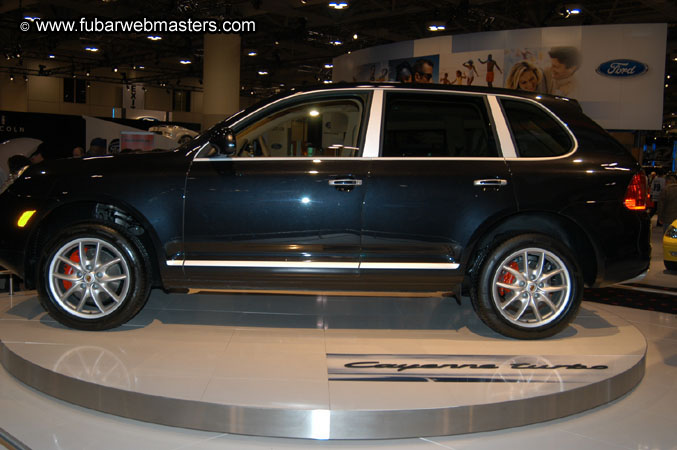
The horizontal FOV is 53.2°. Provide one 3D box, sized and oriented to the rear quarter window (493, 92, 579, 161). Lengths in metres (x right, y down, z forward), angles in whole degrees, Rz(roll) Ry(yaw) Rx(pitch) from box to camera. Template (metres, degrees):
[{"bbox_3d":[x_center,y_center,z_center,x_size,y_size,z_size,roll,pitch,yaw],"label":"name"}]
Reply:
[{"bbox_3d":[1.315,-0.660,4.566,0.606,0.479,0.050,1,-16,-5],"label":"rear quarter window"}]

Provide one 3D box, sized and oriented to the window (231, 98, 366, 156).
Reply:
[{"bbox_3d":[-0.255,-0.640,4.459,0.851,0.434,0.050,1,-16,-2],"label":"window"}]

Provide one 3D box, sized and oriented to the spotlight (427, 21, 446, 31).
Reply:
[{"bbox_3d":[4.142,-8.410,28.581,0.800,0.360,0.650,2,4,0],"label":"spotlight"}]

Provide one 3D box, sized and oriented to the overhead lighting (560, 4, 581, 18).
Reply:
[{"bbox_3d":[8.822,-8.049,25.497,0.720,0.360,0.620,2,4,0],"label":"overhead lighting"}]

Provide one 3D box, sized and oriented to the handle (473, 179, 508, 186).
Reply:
[{"bbox_3d":[0.983,-0.273,4.367,0.219,0.041,0.050,1,4,-2],"label":"handle"}]

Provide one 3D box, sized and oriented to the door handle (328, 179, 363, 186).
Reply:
[{"bbox_3d":[0.047,-0.271,4.345,0.216,0.041,0.050,1,4,-2],"label":"door handle"}]

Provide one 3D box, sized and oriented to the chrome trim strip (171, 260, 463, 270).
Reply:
[{"bbox_3d":[-0.156,0.258,4.356,1.886,0.035,0.030,1,4,-1],"label":"chrome trim strip"}]

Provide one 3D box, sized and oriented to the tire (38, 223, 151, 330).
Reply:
[{"bbox_3d":[-1.595,0.328,4.459,0.715,0.710,0.280,1,4,-2],"label":"tire"}]

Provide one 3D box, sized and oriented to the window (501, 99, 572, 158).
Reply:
[{"bbox_3d":[1.342,-0.655,4.568,0.478,0.433,0.050,1,-16,-5],"label":"window"}]

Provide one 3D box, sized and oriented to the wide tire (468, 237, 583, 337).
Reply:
[{"bbox_3d":[1.258,0.397,4.535,0.715,0.710,0.280,1,4,-2],"label":"wide tire"}]

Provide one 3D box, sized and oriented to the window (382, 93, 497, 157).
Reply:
[{"bbox_3d":[0.681,-0.659,4.495,0.764,0.464,0.050,1,-16,-2],"label":"window"}]

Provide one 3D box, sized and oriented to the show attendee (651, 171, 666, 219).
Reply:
[{"bbox_3d":[9.529,-0.818,20.120,0.520,1.696,0.360,4,5,30],"label":"show attendee"}]

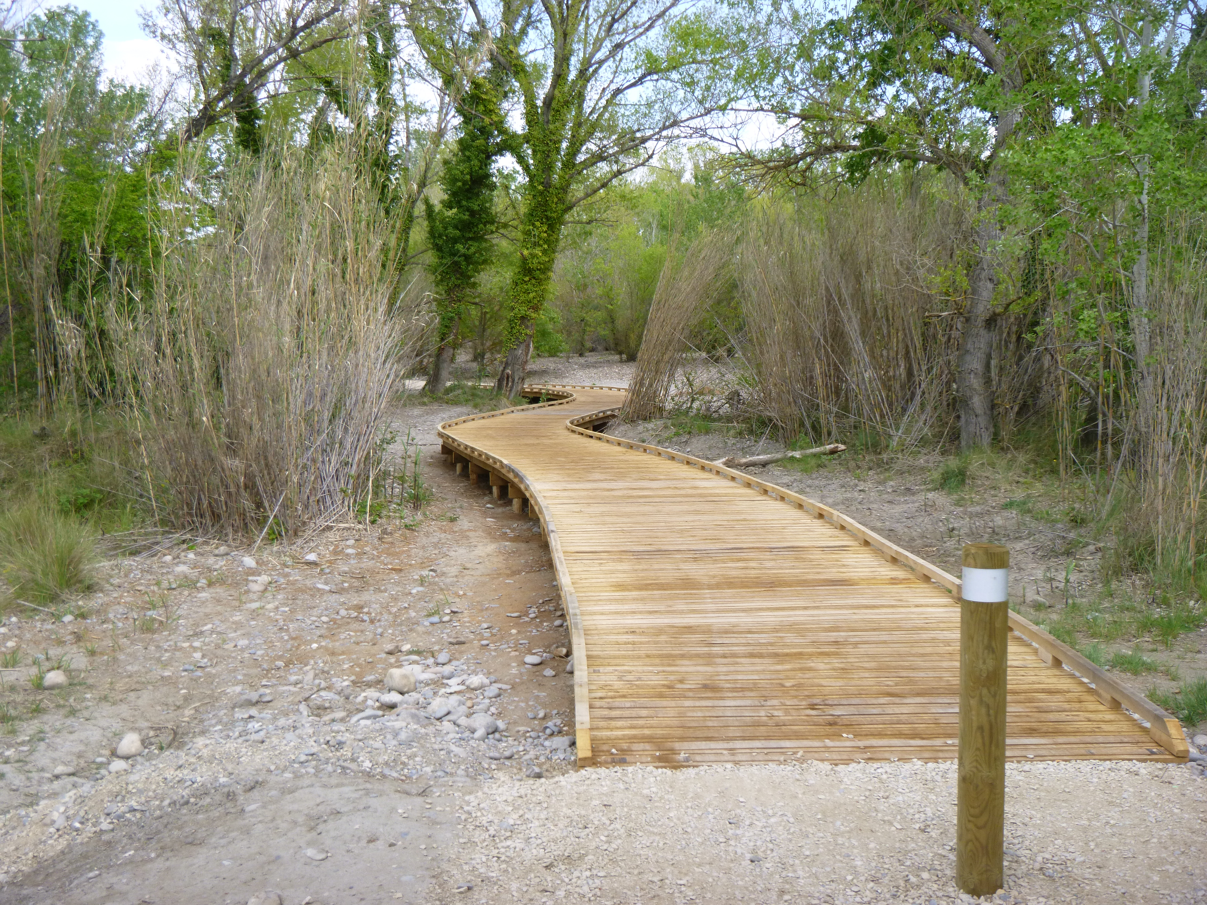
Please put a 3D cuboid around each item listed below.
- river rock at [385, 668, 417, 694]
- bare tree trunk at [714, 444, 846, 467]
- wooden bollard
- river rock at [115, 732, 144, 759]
[{"bbox_3d":[-0.909,1.024,5.943,0.148,0.107,0.126,-1,5,-9],"label":"river rock"},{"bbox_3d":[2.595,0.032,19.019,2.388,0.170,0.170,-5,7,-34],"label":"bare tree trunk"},{"bbox_3d":[1.021,0.717,3.564,0.127,0.932,0.127,1,5,16],"label":"wooden bollard"},{"bbox_3d":[-1.786,1.102,4.989,0.110,0.099,0.105,-2,5,-20],"label":"river rock"}]

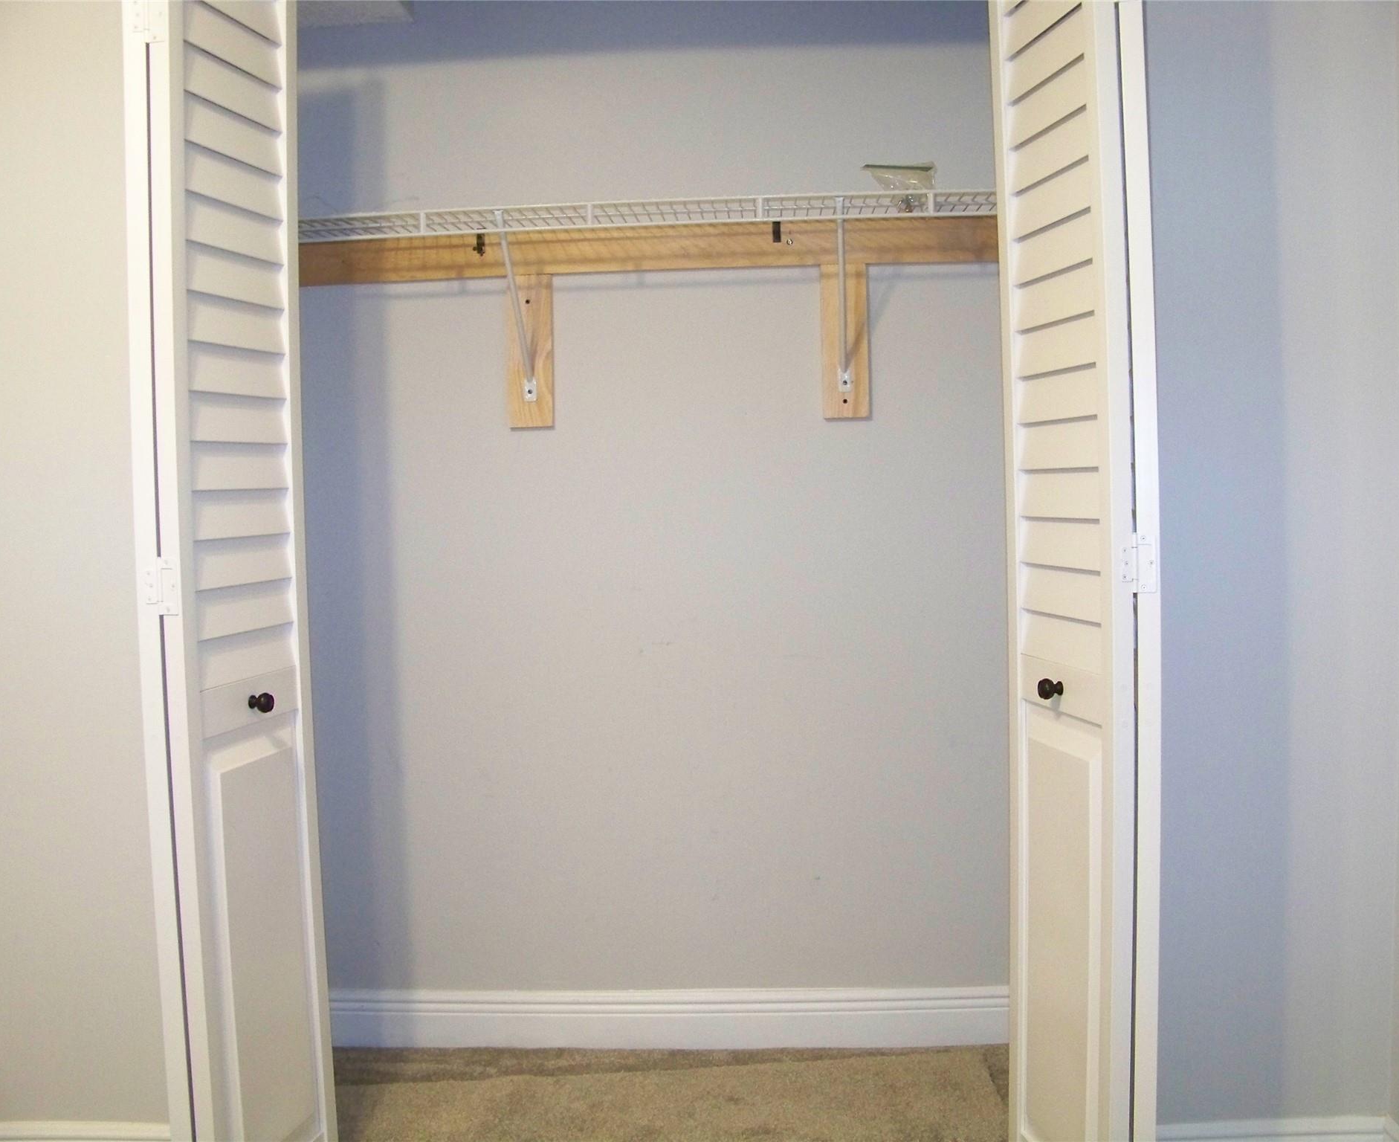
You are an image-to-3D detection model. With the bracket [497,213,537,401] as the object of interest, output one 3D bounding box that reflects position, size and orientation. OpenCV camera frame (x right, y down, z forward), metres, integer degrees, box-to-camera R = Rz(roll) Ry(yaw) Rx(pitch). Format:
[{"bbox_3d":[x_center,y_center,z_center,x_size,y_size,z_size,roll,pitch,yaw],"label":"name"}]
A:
[{"bbox_3d":[-0.342,-0.483,2.702,0.028,0.318,0.270,-1,3,3],"label":"bracket"}]

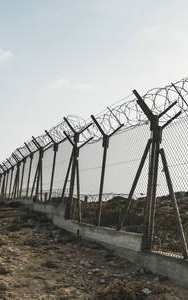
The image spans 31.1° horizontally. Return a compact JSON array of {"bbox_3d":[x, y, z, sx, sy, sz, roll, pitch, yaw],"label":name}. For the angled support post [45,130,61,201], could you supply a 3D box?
[{"bbox_3d":[-1.427,0.598,12.288,0.988,2.506,0.120,8,-11,-21],"label":"angled support post"}]

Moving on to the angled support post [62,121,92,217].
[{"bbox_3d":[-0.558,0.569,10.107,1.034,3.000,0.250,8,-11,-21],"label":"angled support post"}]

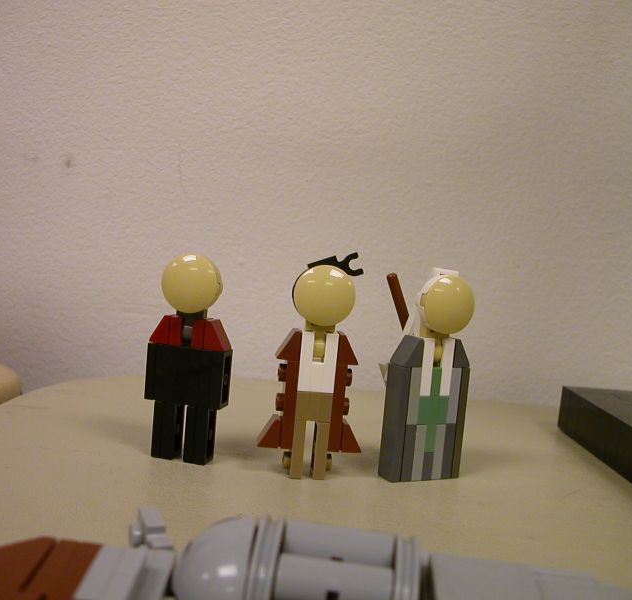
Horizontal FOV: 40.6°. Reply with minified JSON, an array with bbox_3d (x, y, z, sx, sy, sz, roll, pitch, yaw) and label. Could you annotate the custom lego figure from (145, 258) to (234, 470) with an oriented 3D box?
[{"bbox_3d":[-0.036,0.016,0.237,0.022,0.058,0.014,6,5,13],"label":"custom lego figure"}]

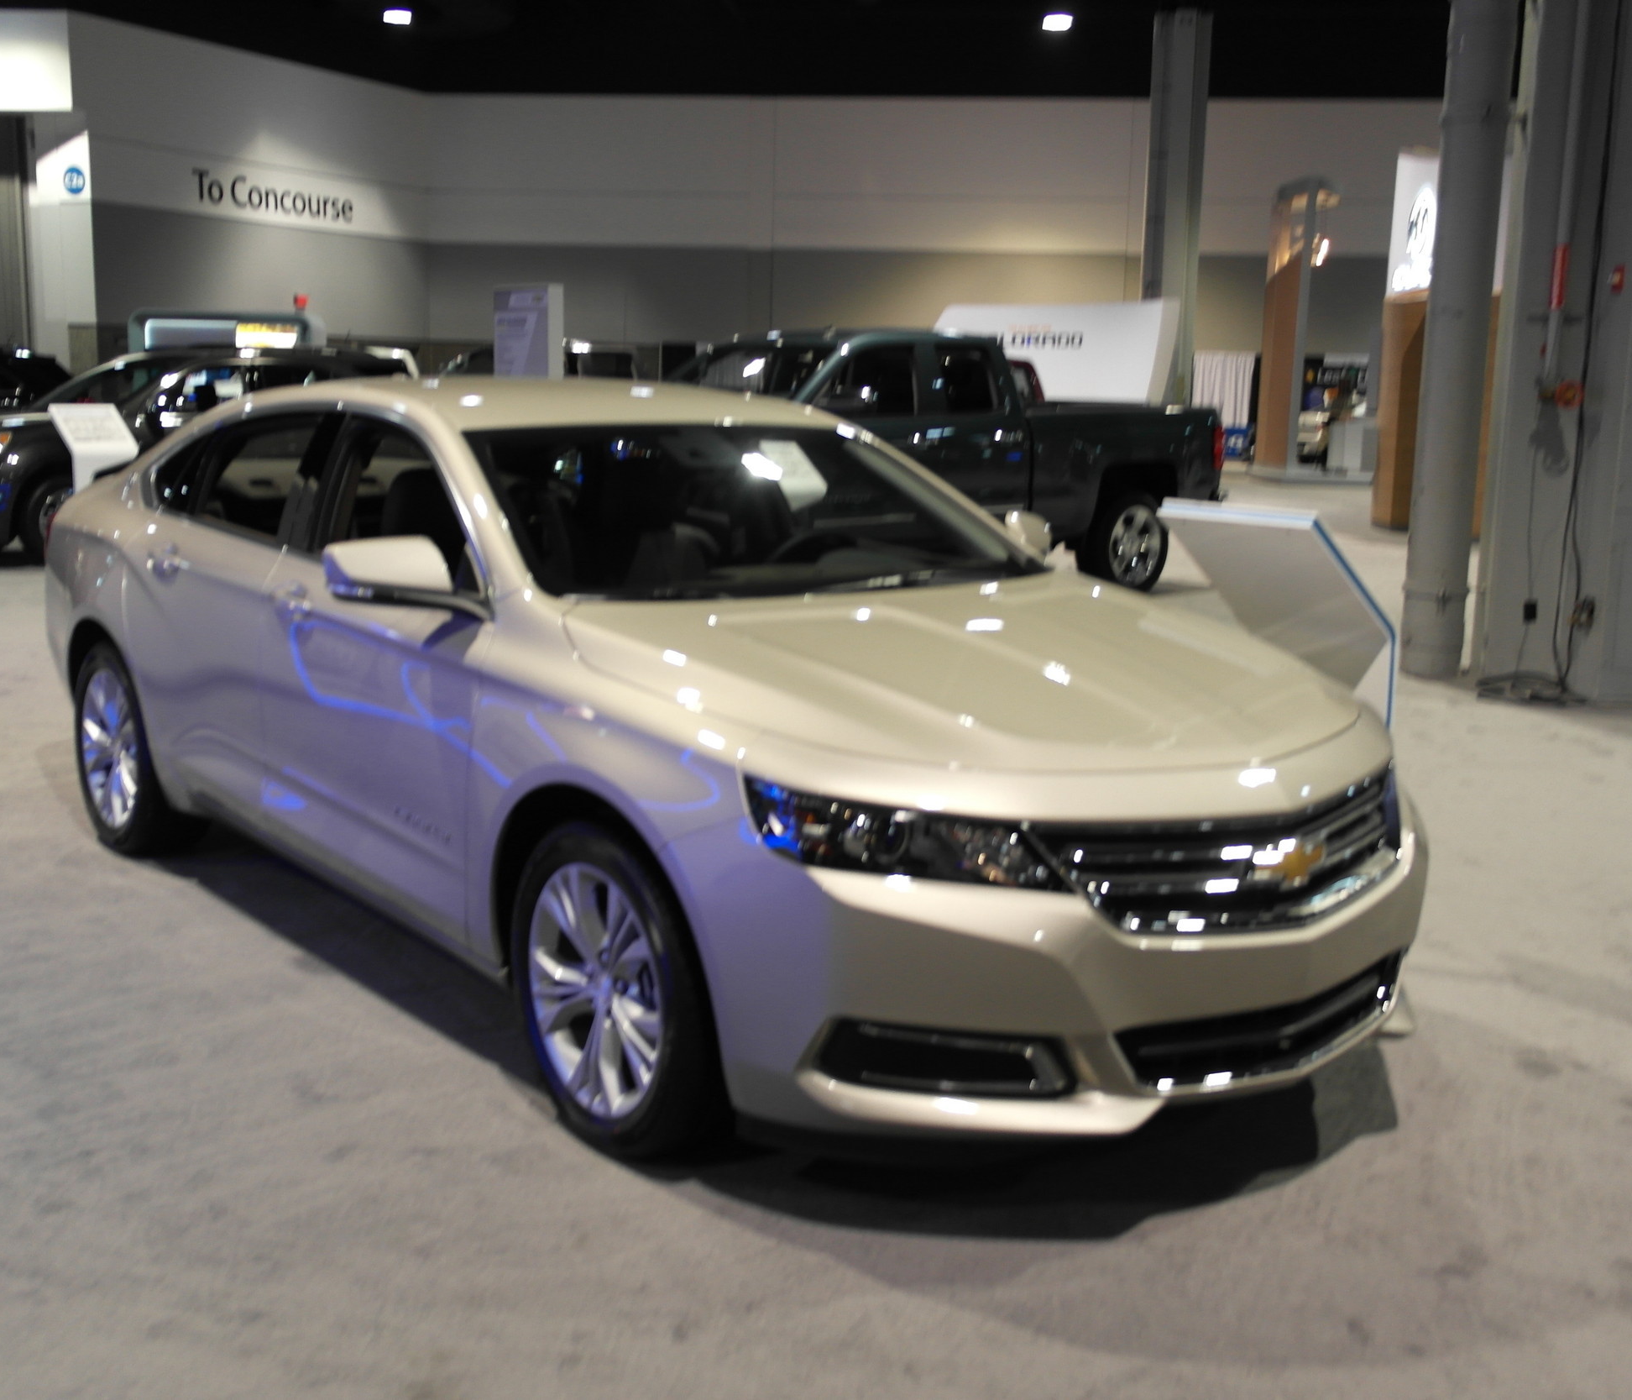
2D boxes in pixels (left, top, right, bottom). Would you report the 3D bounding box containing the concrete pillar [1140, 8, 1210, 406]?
[{"bbox_3d":[7.228,-9.232,35.444,1.120,9.400,1.120,2,10,7],"label":"concrete pillar"}]

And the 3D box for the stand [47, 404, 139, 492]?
[{"bbox_3d":[-5.516,-1.582,13.326,0.520,1.300,0.400,-4,11,-27],"label":"stand"}]

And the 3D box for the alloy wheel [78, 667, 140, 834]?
[{"bbox_3d":[-2.180,0.146,5.626,0.200,0.510,0.510,-7,13,-39],"label":"alloy wheel"}]

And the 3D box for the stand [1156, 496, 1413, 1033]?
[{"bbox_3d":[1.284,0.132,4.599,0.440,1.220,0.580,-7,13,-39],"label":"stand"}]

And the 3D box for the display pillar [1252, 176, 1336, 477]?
[{"bbox_3d":[10.267,-7.947,37.696,1.250,6.250,0.900,2,10,7],"label":"display pillar"}]

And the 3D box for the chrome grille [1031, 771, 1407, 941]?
[{"bbox_3d":[0.838,0.295,3.253,1.060,0.235,0.210,-7,13,-39],"label":"chrome grille"}]

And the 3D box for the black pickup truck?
[{"bbox_3d":[0.520,-1.710,12.920,5.840,1.910,2.030,-6,12,-38],"label":"black pickup truck"}]

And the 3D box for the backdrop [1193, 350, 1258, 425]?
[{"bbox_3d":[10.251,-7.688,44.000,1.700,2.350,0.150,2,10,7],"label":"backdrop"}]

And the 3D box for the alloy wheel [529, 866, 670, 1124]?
[{"bbox_3d":[-0.367,0.560,3.483,0.200,0.510,0.510,-7,13,-39],"label":"alloy wheel"}]

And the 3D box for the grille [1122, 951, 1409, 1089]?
[{"bbox_3d":[0.885,0.603,3.240,0.870,0.135,0.140,-7,13,-39],"label":"grille"}]

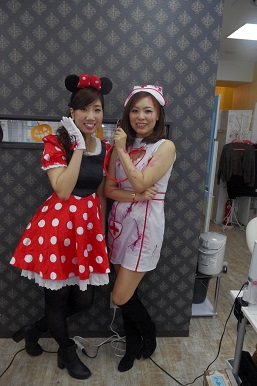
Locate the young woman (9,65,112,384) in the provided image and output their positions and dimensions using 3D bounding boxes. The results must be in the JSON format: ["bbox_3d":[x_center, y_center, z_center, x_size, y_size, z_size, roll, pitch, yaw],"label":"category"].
[{"bbox_3d":[-0.394,0.240,1.619,0.570,1.730,0.480,-6,15,-36],"label":"young woman"}]

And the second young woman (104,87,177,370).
[{"bbox_3d":[0.048,0.269,1.667,0.440,1.690,0.380,8,13,22],"label":"second young woman"}]

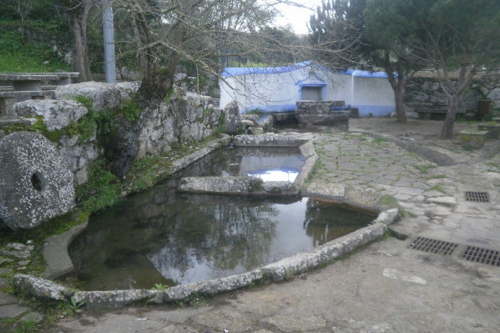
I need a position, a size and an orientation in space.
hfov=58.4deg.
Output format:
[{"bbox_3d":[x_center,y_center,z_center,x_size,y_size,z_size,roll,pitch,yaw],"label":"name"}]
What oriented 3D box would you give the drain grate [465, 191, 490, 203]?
[{"bbox_3d":[3.013,0.408,5.930,0.310,0.040,0.390,4,12,21],"label":"drain grate"}]

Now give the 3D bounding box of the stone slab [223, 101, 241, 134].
[{"bbox_3d":[-0.520,-1.386,12.613,0.480,0.880,0.280,0,11,0],"label":"stone slab"}]

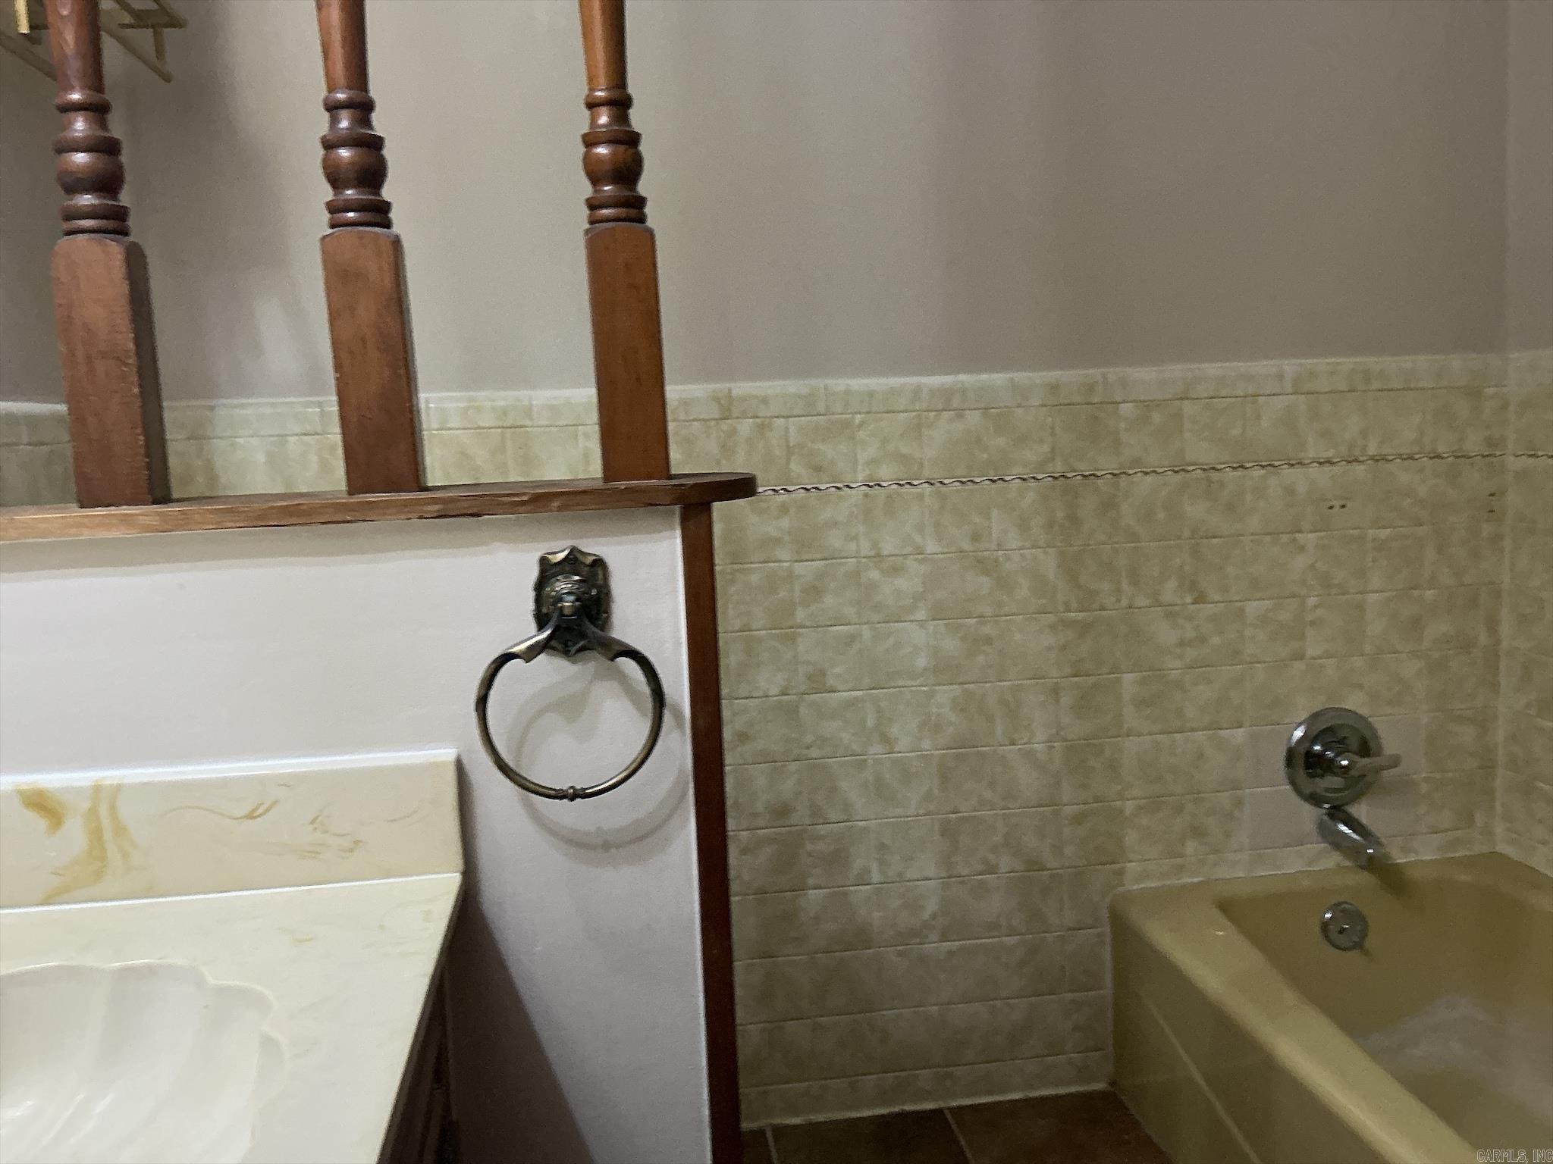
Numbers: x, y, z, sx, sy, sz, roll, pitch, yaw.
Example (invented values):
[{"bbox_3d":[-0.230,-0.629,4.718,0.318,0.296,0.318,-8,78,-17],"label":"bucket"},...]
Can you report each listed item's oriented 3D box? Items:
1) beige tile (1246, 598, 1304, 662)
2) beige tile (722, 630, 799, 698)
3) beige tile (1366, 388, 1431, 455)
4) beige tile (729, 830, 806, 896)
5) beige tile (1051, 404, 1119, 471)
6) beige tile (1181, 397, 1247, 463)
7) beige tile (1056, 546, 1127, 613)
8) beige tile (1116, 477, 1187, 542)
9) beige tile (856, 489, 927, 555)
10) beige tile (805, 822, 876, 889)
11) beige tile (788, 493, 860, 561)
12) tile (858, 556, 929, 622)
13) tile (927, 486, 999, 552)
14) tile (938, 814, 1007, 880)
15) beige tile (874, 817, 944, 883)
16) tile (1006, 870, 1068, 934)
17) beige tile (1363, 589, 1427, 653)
[{"bbox_3d":[0.850,0.083,2.140,0.108,0.108,0.010,-3,6,-7],"label":"beige tile"},{"bbox_3d":[-0.022,0.134,2.035,0.112,0.108,0.010,-3,6,-7],"label":"beige tile"},{"bbox_3d":[1.042,-0.269,2.118,0.107,0.107,0.009,-3,5,-7],"label":"beige tile"},{"bbox_3d":[-0.007,0.461,2.069,0.112,0.108,0.010,-3,6,-7],"label":"beige tile"},{"bbox_3d":[0.508,-0.237,2.066,0.108,0.108,0.010,-3,6,-7],"label":"beige tile"},{"bbox_3d":[0.725,-0.250,2.092,0.108,0.108,0.010,-3,6,-7],"label":"beige tile"},{"bbox_3d":[0.519,-0.006,2.092,0.108,0.108,0.008,-3,6,-7],"label":"beige tile"},{"bbox_3d":[0.618,-0.121,2.080,0.107,0.107,0.009,-3,5,-7],"label":"beige tile"},{"bbox_3d":[0.188,-0.097,2.039,0.108,0.108,0.010,-3,6,-7],"label":"beige tile"},{"bbox_3d":[0.105,0.455,2.083,0.108,0.108,0.008,-3,6,-7],"label":"beige tile"},{"bbox_3d":[0.079,-0.089,2.017,0.108,0.108,0.009,-3,6,-7],"label":"beige tile"},{"bbox_3d":[0.192,0.013,2.042,0.108,0.108,0.009,-3,6,-7],"label":"tile"},{"bbox_3d":[0.295,-0.102,2.043,0.107,0.107,0.009,-3,5,-7],"label":"tile"},{"bbox_3d":[0.322,0.442,2.109,0.108,0.108,0.008,-3,6,-7],"label":"tile"},{"bbox_3d":[0.213,0.444,2.080,0.107,0.107,0.009,-3,5,-7],"label":"beige tile"},{"bbox_3d":[0.436,0.545,2.133,0.108,0.108,0.008,-3,6,-7],"label":"tile"},{"bbox_3d":[1.067,0.071,2.167,0.108,0.108,0.008,-3,6,-7],"label":"beige tile"}]

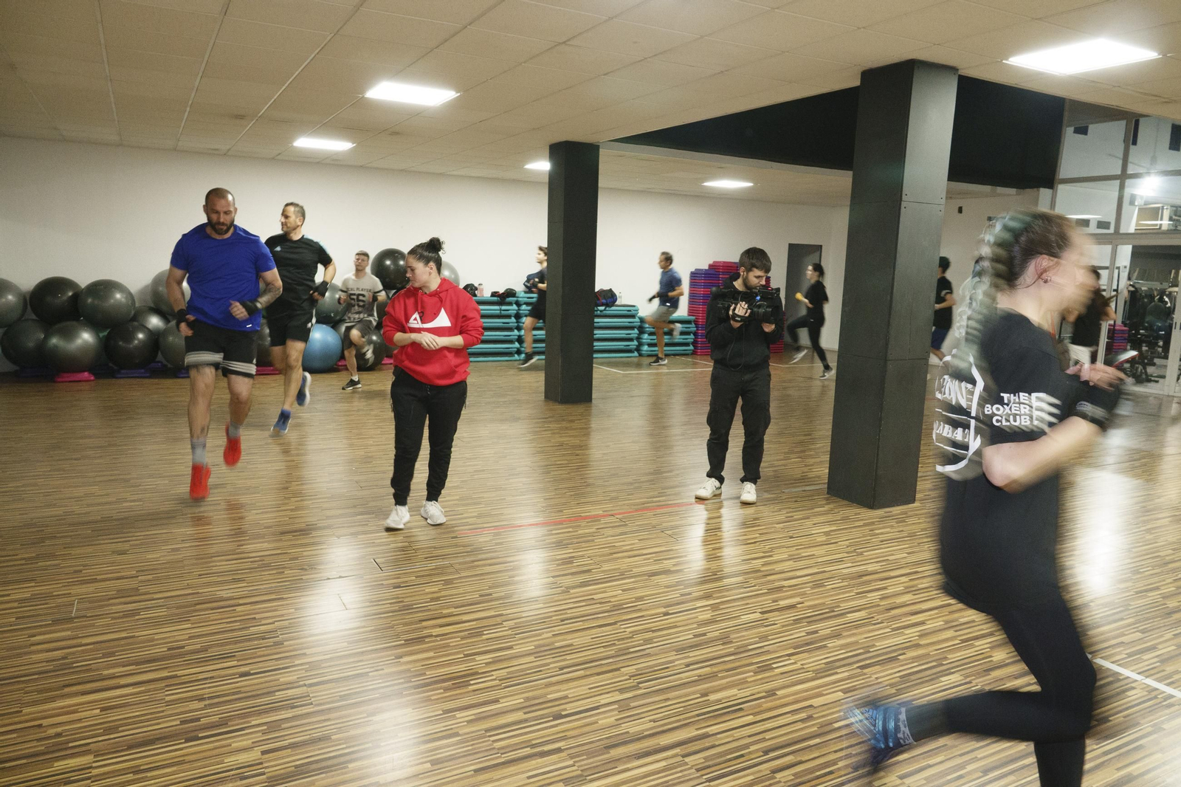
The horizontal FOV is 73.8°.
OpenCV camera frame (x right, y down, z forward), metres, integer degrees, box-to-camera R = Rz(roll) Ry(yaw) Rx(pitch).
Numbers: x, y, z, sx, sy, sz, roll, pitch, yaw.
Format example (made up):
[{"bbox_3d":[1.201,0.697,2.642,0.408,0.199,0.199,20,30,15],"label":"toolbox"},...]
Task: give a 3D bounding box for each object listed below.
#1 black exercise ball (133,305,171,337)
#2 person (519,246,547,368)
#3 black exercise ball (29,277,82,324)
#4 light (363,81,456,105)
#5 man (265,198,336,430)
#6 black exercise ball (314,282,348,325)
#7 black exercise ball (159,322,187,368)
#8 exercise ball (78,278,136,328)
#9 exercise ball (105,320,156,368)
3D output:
[{"bbox_3d":[-5.776,-0.822,10.218,0.600,0.600,0.600,-4,11,-29],"label":"black exercise ball"},{"bbox_3d":[-0.653,-1.298,11.727,0.780,1.770,0.520,-2,10,-22],"label":"person"},{"bbox_3d":[-6.519,-1.127,9.601,0.570,0.570,0.570,-4,11,-29],"label":"black exercise ball"},{"bbox_3d":[-1.427,-2.392,6.292,0.600,0.040,0.600,-4,11,-29],"label":"light"},{"bbox_3d":[-2.587,-0.632,6.908,0.600,1.960,0.800,1,9,-3],"label":"man"},{"bbox_3d":[-3.661,-1.251,10.898,0.582,0.582,0.582,-4,11,-29],"label":"black exercise ball"},{"bbox_3d":[-5.117,-0.620,10.022,0.655,0.655,0.655,-4,11,-29],"label":"black exercise ball"},{"bbox_3d":[-5.976,-1.117,9.736,0.599,0.599,0.599,-4,11,-29],"label":"exercise ball"},{"bbox_3d":[-5.751,-0.600,9.877,0.589,0.589,0.589,-4,11,-29],"label":"exercise ball"}]

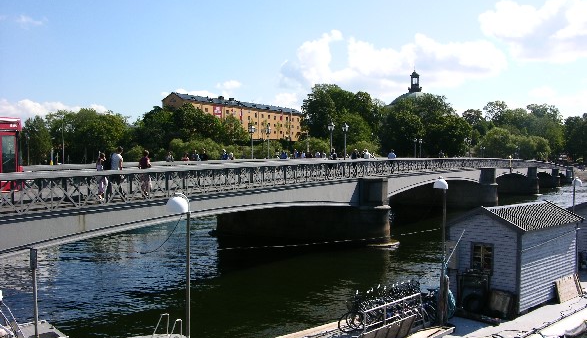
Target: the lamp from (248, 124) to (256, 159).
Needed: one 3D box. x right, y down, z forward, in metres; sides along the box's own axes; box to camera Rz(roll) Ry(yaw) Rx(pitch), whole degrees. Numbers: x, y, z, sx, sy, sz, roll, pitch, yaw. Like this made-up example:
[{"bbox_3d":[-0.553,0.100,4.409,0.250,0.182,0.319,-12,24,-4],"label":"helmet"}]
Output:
[{"bbox_3d":[-2.774,-1.335,40.279,0.420,3.450,0.420,0,2,0],"label":"lamp"}]

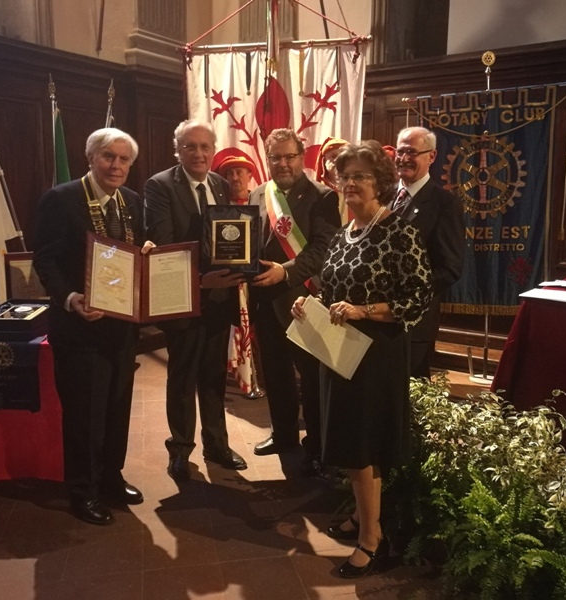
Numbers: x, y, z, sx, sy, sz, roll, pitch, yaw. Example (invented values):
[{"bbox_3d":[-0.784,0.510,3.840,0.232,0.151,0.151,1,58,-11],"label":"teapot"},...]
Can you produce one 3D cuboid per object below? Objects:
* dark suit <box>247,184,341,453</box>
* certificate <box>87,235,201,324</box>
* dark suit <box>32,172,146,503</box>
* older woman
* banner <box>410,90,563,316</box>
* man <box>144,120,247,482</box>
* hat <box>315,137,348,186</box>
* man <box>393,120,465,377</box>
[{"bbox_3d":[0.060,0.098,3.297,0.530,1.470,0.400,6,11,28],"label":"dark suit"},{"bbox_3d":[-0.566,-0.080,2.509,0.441,0.315,0.149,3,-16,-19],"label":"certificate"},{"bbox_3d":[-0.867,0.216,2.751,0.510,1.450,0.390,-8,13,-40],"label":"dark suit"},{"bbox_3d":[0.312,0.222,2.440,0.440,1.645,0.500,-8,13,-39],"label":"older woman"},{"bbox_3d":[1.497,-0.736,4.567,1.000,1.630,0.060,6,11,28],"label":"banner"},{"bbox_3d":[-0.420,0.010,3.090,0.540,1.770,0.460,-6,11,-34],"label":"man"},{"bbox_3d":[0.320,-0.840,3.800,0.270,0.280,0.280,-7,12,-39],"label":"hat"},{"bbox_3d":[0.670,0.023,3.150,0.520,1.740,0.360,8,12,39],"label":"man"}]

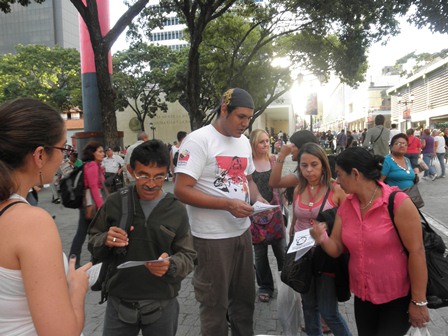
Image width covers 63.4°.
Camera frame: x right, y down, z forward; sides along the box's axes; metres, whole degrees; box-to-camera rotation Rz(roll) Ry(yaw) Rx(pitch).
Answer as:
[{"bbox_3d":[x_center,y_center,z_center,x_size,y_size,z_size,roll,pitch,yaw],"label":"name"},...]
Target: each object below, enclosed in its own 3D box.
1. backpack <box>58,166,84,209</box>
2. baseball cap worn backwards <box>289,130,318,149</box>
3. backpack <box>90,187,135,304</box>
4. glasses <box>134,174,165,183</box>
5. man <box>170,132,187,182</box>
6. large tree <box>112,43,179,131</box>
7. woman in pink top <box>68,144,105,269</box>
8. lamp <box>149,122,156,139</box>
[{"bbox_3d":[-1.678,0.204,4.000,0.230,0.470,0.320,5,5,-6],"label":"backpack"},{"bbox_3d":[0.551,-0.186,2.450,0.240,0.130,0.180,-8,5,-8],"label":"baseball cap worn backwards"},{"bbox_3d":[-0.507,0.371,1.760,0.290,0.510,0.240,-2,5,-9],"label":"backpack"},{"bbox_3d":[-0.334,0.026,1.666,0.140,0.040,0.130,-2,22,-5],"label":"glasses"},{"bbox_3d":[-0.767,0.172,6.774,0.480,1.700,0.320,0,5,15],"label":"man"},{"bbox_3d":[-5.603,-5.341,27.386,5.600,8.800,5.600,-1,5,0],"label":"large tree"},{"bbox_3d":[-1.460,0.498,4.019,0.450,1.580,0.450,-2,5,-6],"label":"woman in pink top"},{"bbox_3d":[-6.865,-2.504,35.162,0.750,3.700,0.750,-1,5,0],"label":"lamp"}]

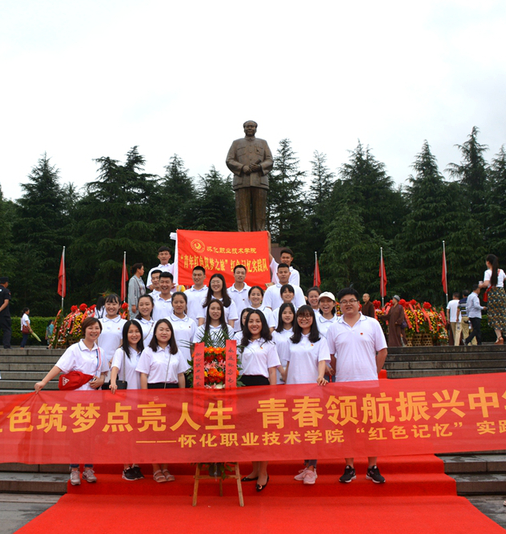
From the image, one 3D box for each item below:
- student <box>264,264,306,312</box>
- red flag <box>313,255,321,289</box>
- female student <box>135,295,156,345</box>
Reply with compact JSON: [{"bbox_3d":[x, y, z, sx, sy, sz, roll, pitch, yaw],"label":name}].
[{"bbox_3d":[0.437,0.804,8.264,0.540,1.720,0.300,-1,-7,0],"label":"student"},{"bbox_3d":[3.350,0.570,30.800,0.380,2.400,0.250,-1,-7,3],"label":"red flag"},{"bbox_3d":[-1.190,1.100,6.550,0.460,1.600,0.300,0,-7,-3],"label":"female student"}]

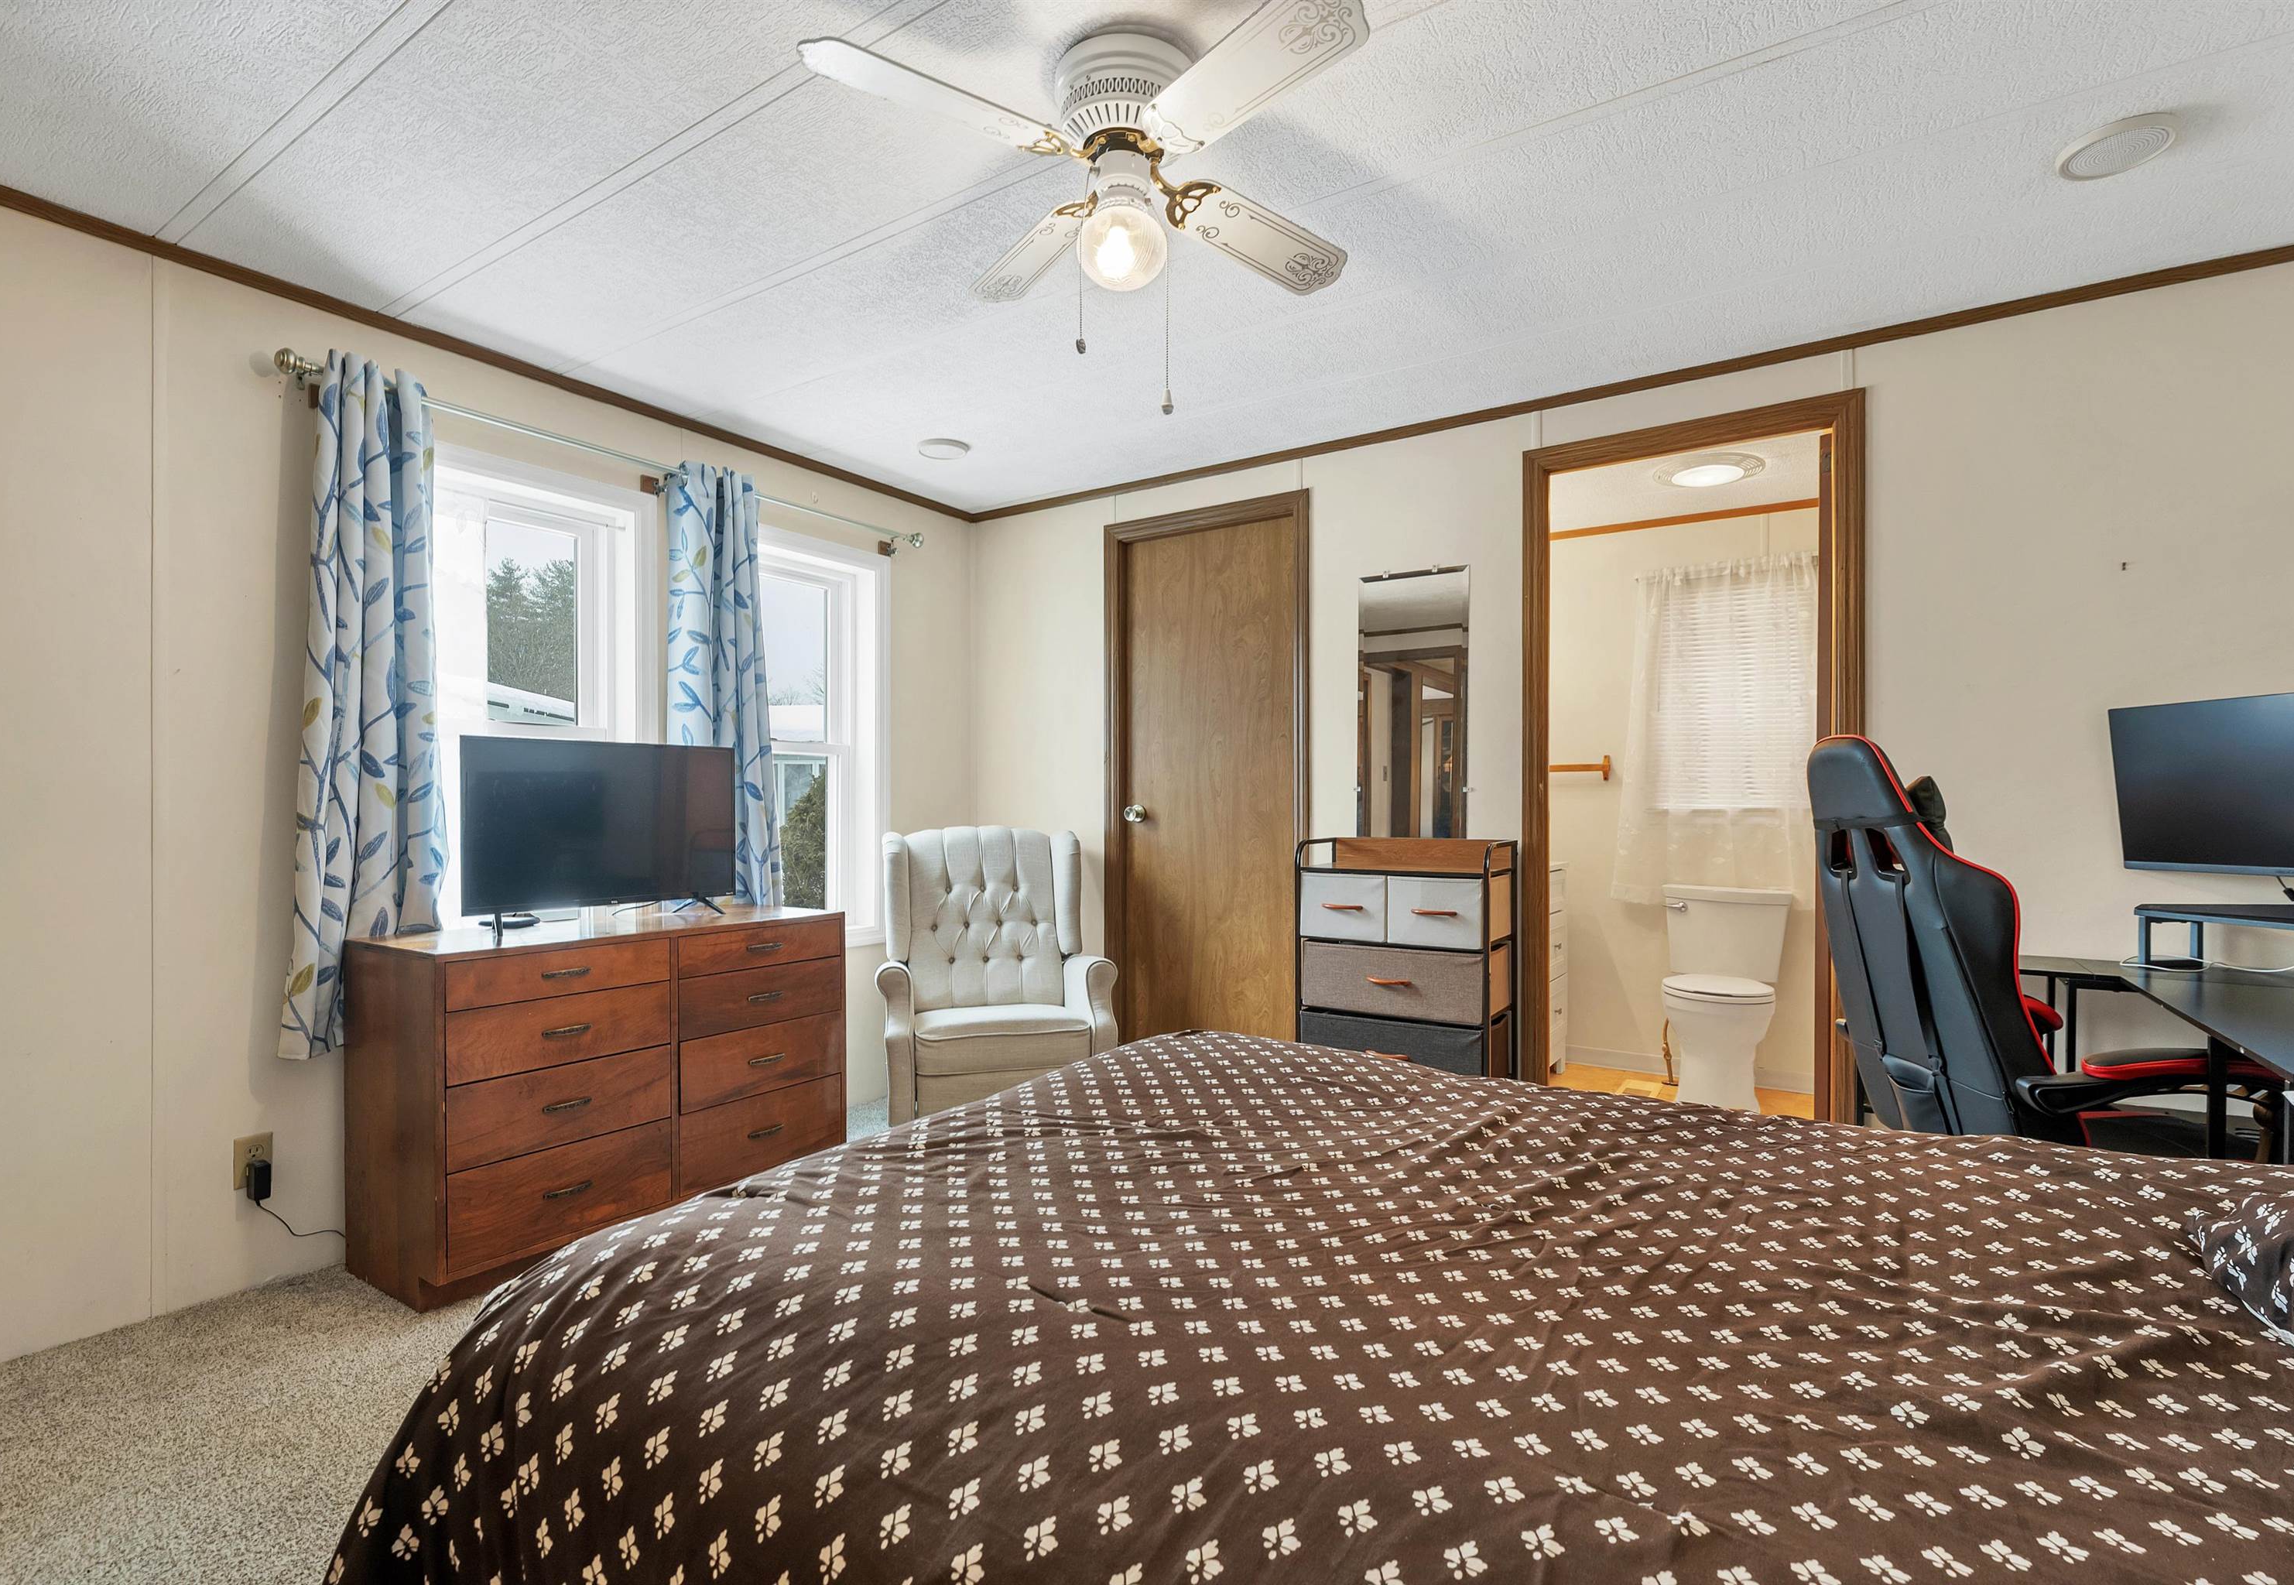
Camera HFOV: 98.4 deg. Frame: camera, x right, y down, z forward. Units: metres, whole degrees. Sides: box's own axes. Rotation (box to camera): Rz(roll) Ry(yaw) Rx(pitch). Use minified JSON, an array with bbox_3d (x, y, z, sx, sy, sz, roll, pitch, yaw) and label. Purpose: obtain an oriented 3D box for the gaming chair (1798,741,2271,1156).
[{"bbox_3d":[1.740,0.509,1.986,0.700,1.210,0.670,0,0,1],"label":"gaming chair"}]

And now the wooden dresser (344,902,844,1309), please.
[{"bbox_3d":[-1.407,0.749,2.669,0.440,0.770,1.090,0,0,34],"label":"wooden dresser"}]

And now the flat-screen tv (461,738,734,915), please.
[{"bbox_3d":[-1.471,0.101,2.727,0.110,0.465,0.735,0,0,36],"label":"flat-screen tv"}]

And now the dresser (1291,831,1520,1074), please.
[{"bbox_3d":[0.779,0.644,2.994,0.590,0.985,0.305,0,0,32],"label":"dresser"}]

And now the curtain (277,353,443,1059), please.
[{"bbox_3d":[-1.873,-0.208,2.379,0.115,1.620,0.325,0,0,34],"label":"curtain"}]

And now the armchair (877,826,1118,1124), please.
[{"bbox_3d":[-0.537,0.634,3.314,0.720,1.020,0.800,0,0,-14],"label":"armchair"}]

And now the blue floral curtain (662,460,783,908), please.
[{"bbox_3d":[-1.333,-0.195,3.142,0.110,1.610,0.370,0,0,34],"label":"blue floral curtain"}]

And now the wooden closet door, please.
[{"bbox_3d":[0.198,0.067,3.569,0.835,2.140,0.060,0,0,32],"label":"wooden closet door"}]

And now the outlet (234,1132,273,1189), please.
[{"bbox_3d":[-2.044,0.846,2.270,0.015,0.115,0.071,0,0,34],"label":"outlet"}]

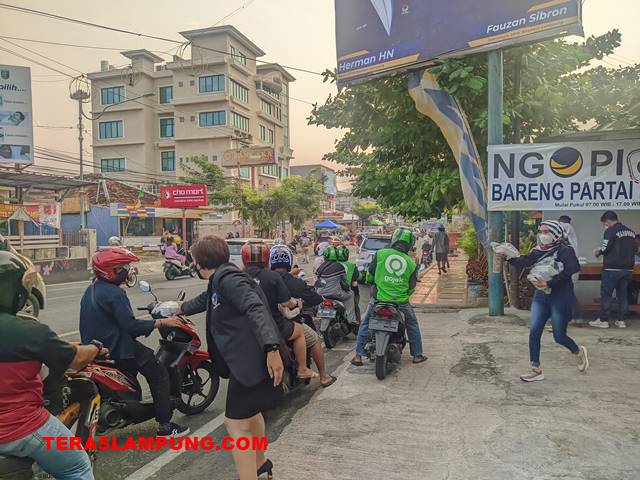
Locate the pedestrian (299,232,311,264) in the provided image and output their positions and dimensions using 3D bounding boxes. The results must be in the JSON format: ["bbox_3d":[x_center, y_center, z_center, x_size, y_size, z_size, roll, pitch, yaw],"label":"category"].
[{"bbox_3d":[-0.733,0.378,23.500,0.500,1.600,0.400,-1,2,5],"label":"pedestrian"}]

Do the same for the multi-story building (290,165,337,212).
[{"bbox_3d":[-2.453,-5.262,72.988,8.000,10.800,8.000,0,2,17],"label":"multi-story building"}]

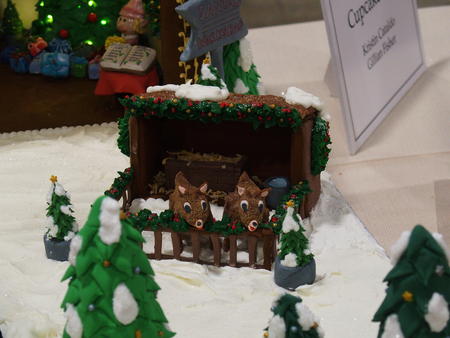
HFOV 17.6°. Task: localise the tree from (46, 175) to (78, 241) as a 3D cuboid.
[{"bbox_3d":[-0.136,0.032,1.215,0.029,0.057,0.029,-1,23,0],"label":"tree"}]

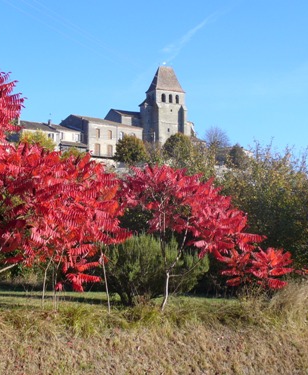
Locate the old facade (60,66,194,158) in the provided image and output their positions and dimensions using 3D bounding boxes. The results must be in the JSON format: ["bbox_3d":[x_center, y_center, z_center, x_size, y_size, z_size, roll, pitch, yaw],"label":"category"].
[{"bbox_3d":[-5.122,-13.607,134.000,24.000,18.000,13.500,2,-5,-28],"label":"old facade"}]

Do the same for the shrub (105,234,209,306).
[{"bbox_3d":[0.042,1.433,12.300,1.700,1.200,1.600,0,-4,0],"label":"shrub"}]

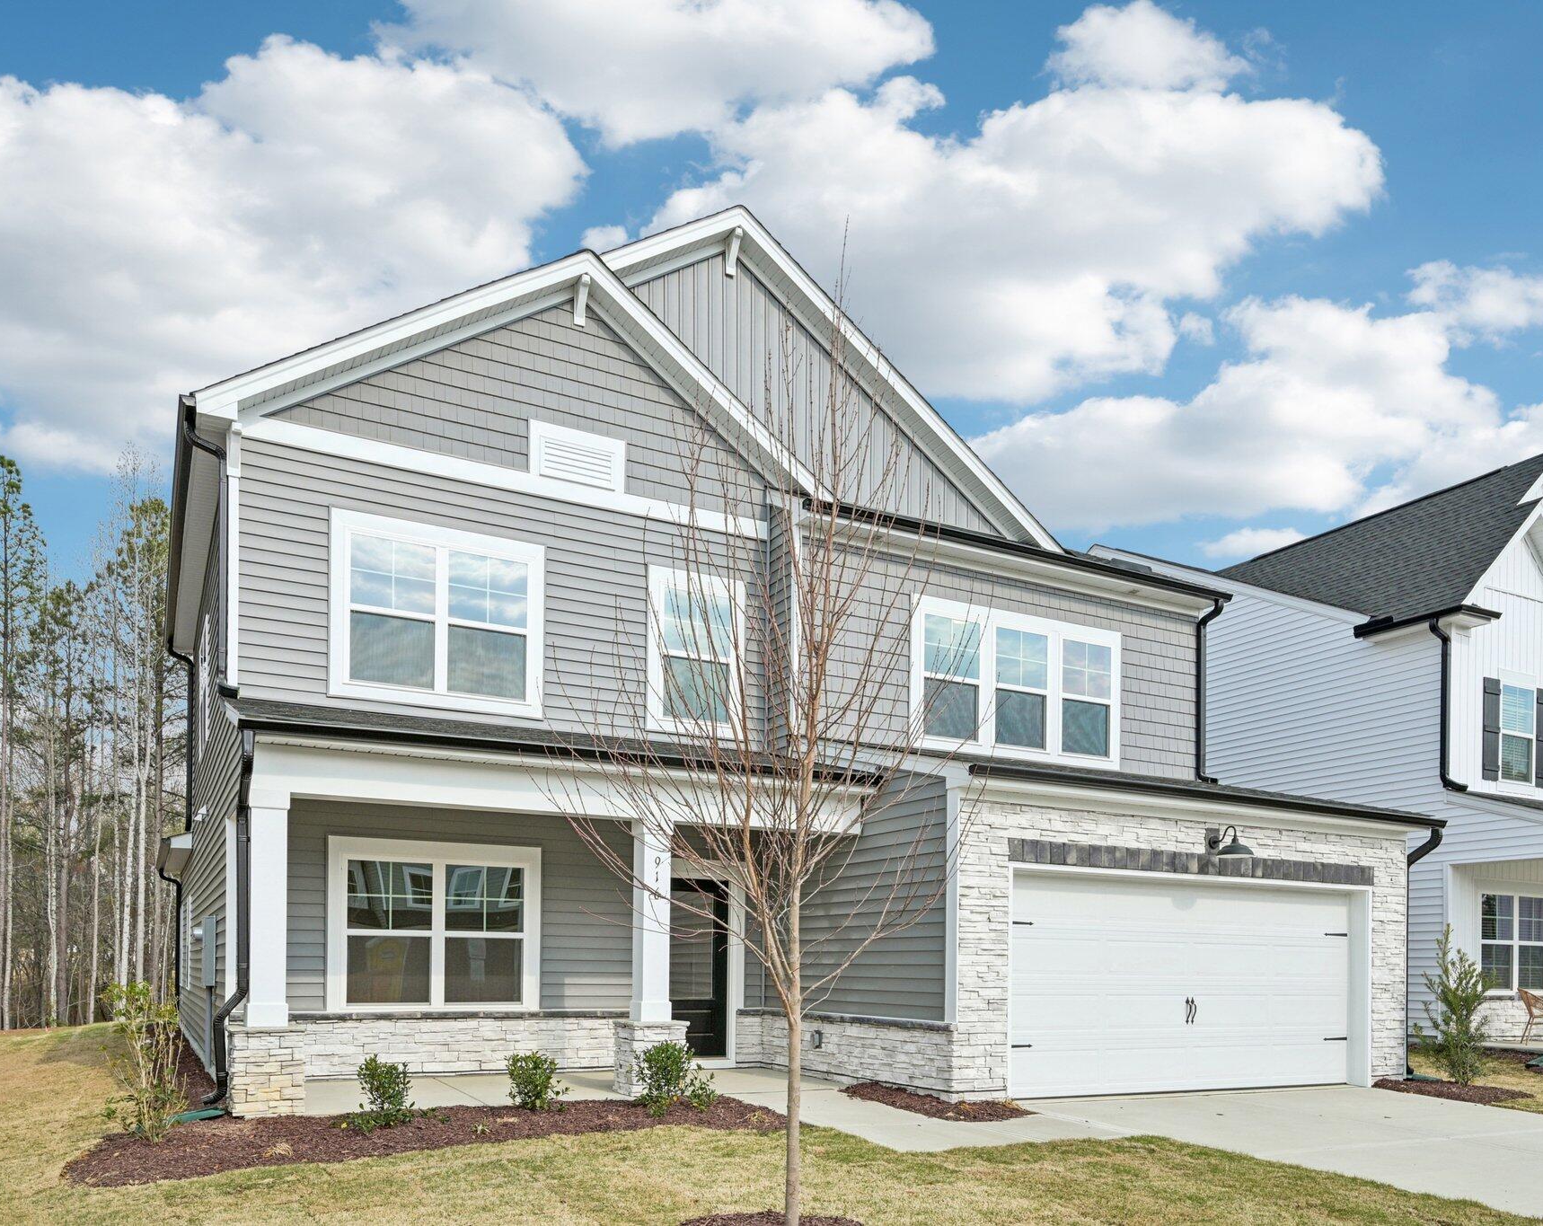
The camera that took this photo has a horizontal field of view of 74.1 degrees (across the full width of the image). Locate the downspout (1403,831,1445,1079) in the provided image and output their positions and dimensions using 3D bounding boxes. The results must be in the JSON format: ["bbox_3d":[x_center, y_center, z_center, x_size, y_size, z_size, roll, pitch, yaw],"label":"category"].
[{"bbox_3d":[7.747,4.008,12.121,0.360,2.970,0.360,6,-11,-28],"label":"downspout"}]

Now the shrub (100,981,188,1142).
[{"bbox_3d":[-4.422,3.159,7.196,0.600,1.080,0.600,6,-11,-28],"label":"shrub"}]

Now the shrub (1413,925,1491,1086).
[{"bbox_3d":[7.986,4.606,11.993,0.820,1.800,0.820,6,-11,-28],"label":"shrub"}]

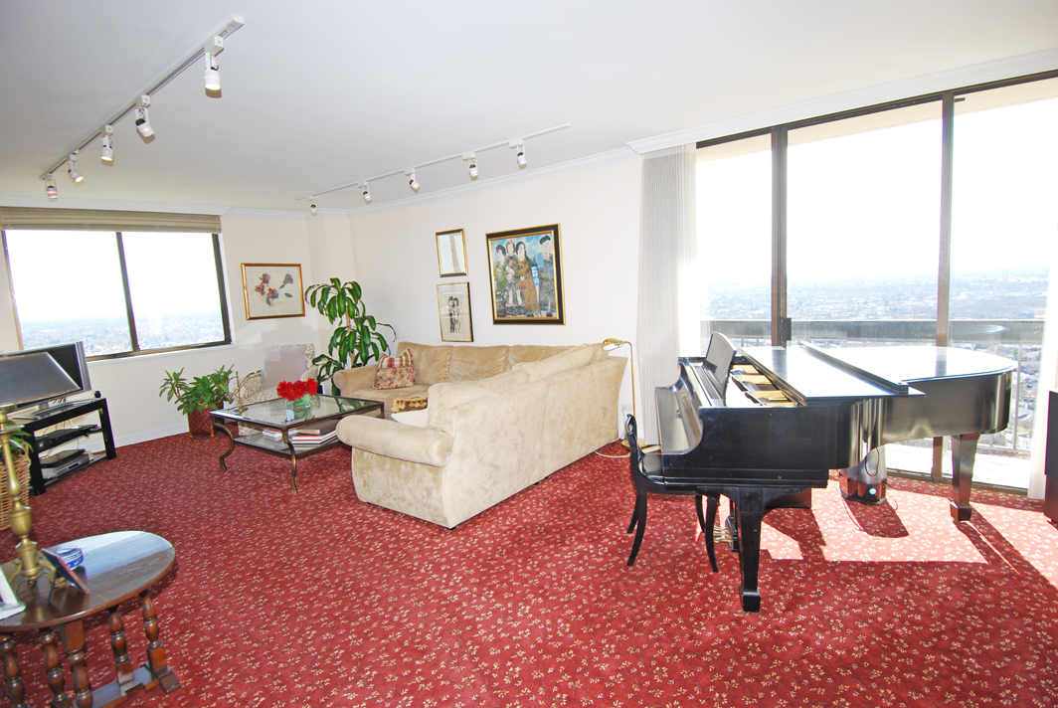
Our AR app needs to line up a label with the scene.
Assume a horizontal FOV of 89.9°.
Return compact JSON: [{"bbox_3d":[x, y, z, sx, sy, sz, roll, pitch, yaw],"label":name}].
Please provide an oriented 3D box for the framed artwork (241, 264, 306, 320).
[{"bbox_3d":[-3.276,-0.811,6.815,0.035,0.700,0.759,2,9,38],"label":"framed artwork"}]

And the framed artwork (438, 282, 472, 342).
[{"bbox_3d":[-0.829,-0.472,6.037,0.518,0.661,0.035,2,9,38],"label":"framed artwork"}]

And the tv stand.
[{"bbox_3d":[-4.238,0.800,4.661,0.450,0.590,0.957,-4,7,-5],"label":"tv stand"}]

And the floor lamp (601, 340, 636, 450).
[{"bbox_3d":[0.813,0.337,4.662,0.445,0.930,0.230,1,8,28],"label":"floor lamp"}]

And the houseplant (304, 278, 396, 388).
[{"bbox_3d":[-2.269,-0.101,6.613,0.920,1.650,0.950,2,9,38],"label":"houseplant"}]

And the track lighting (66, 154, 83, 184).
[{"bbox_3d":[-3.309,-1.354,3.856,0.115,0.210,0.080,-6,8,-20],"label":"track lighting"}]

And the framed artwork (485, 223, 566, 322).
[{"bbox_3d":[-0.041,-0.775,5.356,0.919,0.954,0.050,2,9,38],"label":"framed artwork"}]

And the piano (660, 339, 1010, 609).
[{"bbox_3d":[1.547,0.444,2.754,1.715,1.120,1.490,-2,8,13],"label":"piano"}]

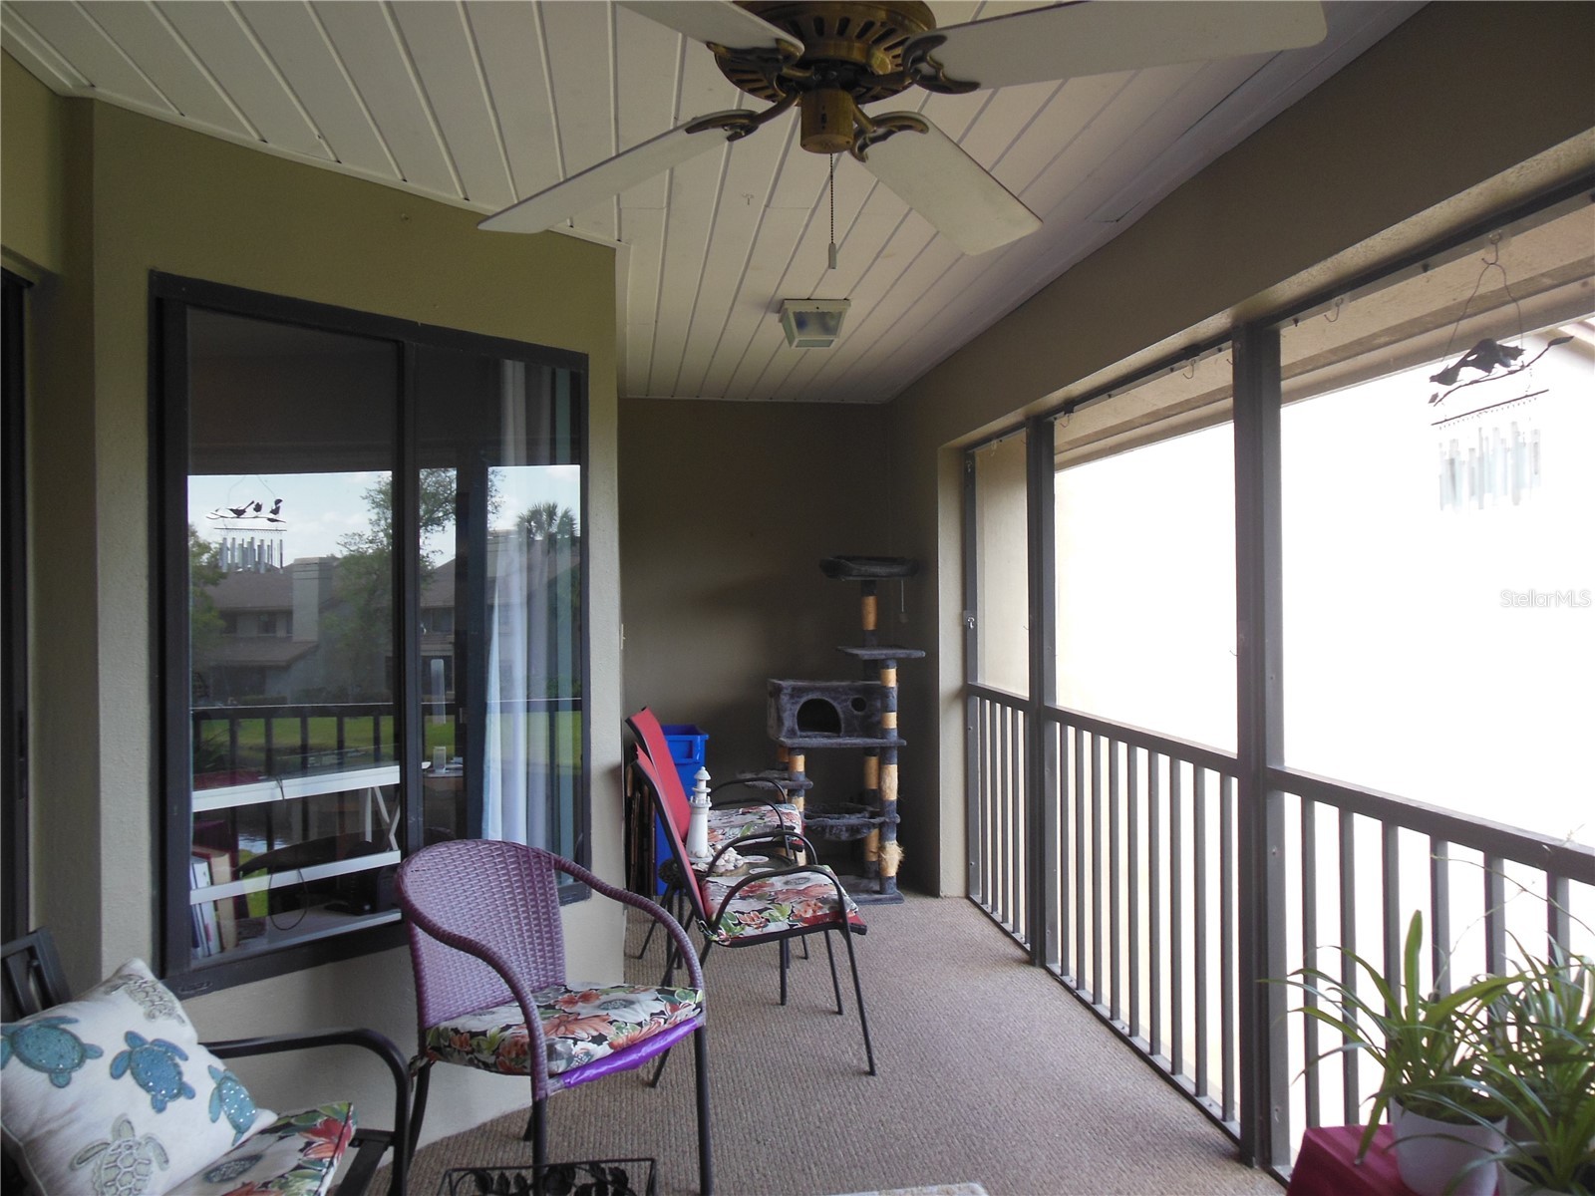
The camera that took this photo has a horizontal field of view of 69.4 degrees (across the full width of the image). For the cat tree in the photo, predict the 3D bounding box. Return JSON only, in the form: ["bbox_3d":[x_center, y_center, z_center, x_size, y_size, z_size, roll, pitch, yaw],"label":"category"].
[{"bbox_3d":[0.184,0.589,5.447,0.710,1.560,0.620,0,0,-8],"label":"cat tree"}]

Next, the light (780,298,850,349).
[{"bbox_3d":[0.058,-0.978,4.141,0.228,0.130,0.228,0,0,-8],"label":"light"}]

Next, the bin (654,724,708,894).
[{"bbox_3d":[-0.578,1.001,5.539,0.275,0.745,0.460,0,0,-8],"label":"bin"}]

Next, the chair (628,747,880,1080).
[{"bbox_3d":[-0.156,0.919,3.534,0.700,0.925,0.530,0,0,-8],"label":"chair"}]

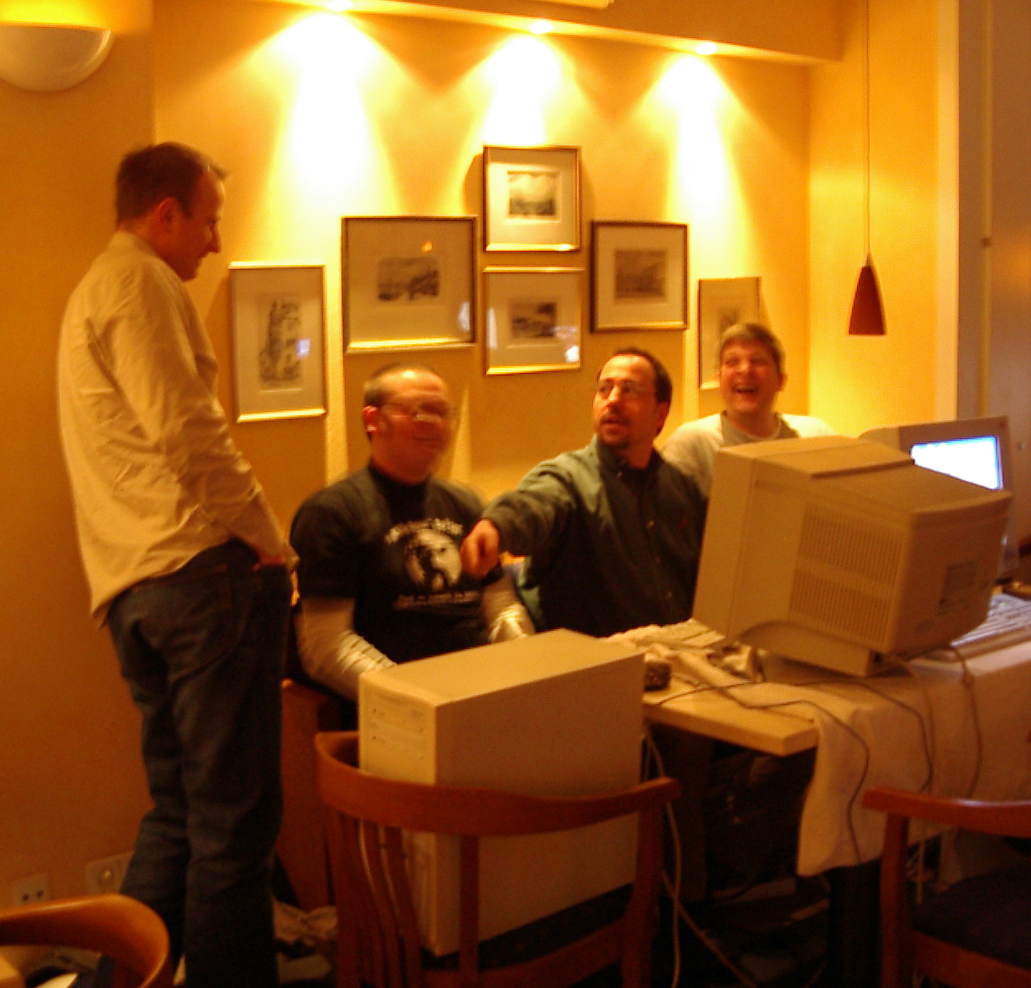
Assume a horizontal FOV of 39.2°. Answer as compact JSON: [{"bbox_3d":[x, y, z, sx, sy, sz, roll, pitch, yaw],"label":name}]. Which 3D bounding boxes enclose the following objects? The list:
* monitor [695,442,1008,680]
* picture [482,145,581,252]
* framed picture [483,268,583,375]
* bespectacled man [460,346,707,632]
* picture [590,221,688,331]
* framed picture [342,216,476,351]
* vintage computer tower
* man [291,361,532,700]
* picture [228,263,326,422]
[{"bbox_3d":[0.686,0.122,2.899,0.450,0.440,0.467,-8,10,-44],"label":"monitor"},{"bbox_3d":[0.048,-0.854,4.187,0.335,0.298,0.024,-6,8,-33],"label":"picture"},{"bbox_3d":[0.051,-0.507,4.227,0.342,0.293,0.024,-6,8,-33],"label":"framed picture"},{"bbox_3d":[0.290,0.363,3.260,0.760,1.370,0.800,-6,9,-37],"label":"bespectacled man"},{"bbox_3d":[0.378,-0.663,4.424,0.372,0.320,0.024,-6,8,-33],"label":"picture"},{"bbox_3d":[-0.290,-0.584,3.995,0.418,0.352,0.024,-6,8,-33],"label":"framed picture"},{"bbox_3d":[-0.019,0.489,2.460,0.448,0.412,0.205,-7,12,-40],"label":"vintage computer tower"},{"bbox_3d":[-0.111,0.399,3.109,0.580,1.350,0.800,-6,9,-37],"label":"man"},{"bbox_3d":[-0.620,-0.400,3.798,0.263,0.396,0.024,-6,8,-33],"label":"picture"}]

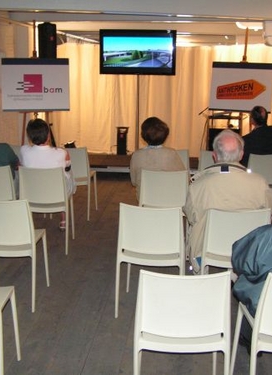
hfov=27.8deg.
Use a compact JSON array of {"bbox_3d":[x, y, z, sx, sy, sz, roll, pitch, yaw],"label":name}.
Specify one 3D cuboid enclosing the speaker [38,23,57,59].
[{"bbox_3d":[-1.336,-2.242,8.486,0.270,0.560,0.280,-2,13,-8],"label":"speaker"}]

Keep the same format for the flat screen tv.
[{"bbox_3d":[0.029,-2.082,8.490,1.160,0.673,0.100,0,13,0],"label":"flat screen tv"}]

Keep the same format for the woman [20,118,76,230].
[{"bbox_3d":[-0.831,-0.077,5.417,0.480,1.240,0.800,1,13,2],"label":"woman"}]

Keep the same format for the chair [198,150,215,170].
[{"bbox_3d":[0.917,-0.044,6.250,0.450,0.820,0.500,0,13,0],"label":"chair"}]

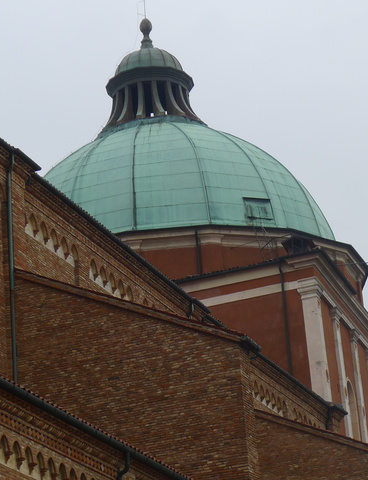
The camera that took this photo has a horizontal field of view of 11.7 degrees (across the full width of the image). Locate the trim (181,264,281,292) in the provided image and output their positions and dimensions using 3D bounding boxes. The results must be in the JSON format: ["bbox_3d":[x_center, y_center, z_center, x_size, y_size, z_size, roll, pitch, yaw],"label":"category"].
[{"bbox_3d":[1.904,1.675,76.334,4.848,0.377,0.200,-12,-22,18],"label":"trim"}]

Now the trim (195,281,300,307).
[{"bbox_3d":[2.611,2.267,75.851,4.895,0.405,0.200,-12,-22,18],"label":"trim"}]

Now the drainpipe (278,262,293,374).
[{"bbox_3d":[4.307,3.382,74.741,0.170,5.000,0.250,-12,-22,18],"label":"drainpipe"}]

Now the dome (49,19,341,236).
[{"bbox_3d":[-1.468,-4.401,93.410,18.800,15.800,18.800,-12,-22,18],"label":"dome"}]

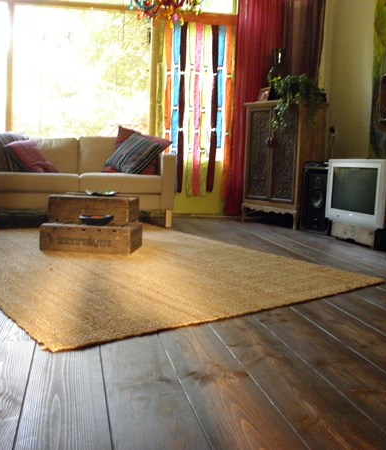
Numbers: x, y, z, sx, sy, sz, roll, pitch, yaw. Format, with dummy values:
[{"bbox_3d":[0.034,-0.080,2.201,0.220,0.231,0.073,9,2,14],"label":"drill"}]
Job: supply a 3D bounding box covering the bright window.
[{"bbox_3d":[-1.121,-1.513,4.981,1.404,1.337,0.080,0,7,-13],"label":"bright window"}]

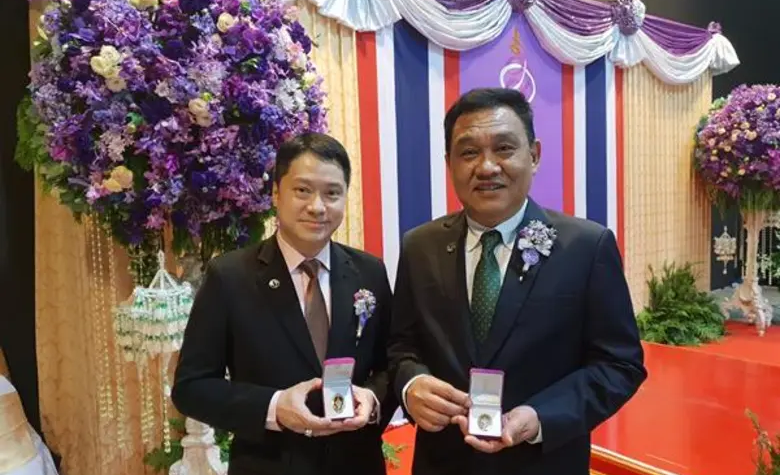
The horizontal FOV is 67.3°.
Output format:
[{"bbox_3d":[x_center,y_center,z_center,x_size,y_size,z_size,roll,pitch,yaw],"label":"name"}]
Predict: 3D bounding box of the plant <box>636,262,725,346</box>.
[{"bbox_3d":[2.655,0.611,5.407,0.800,0.700,0.600,-4,4,-35],"label":"plant"}]

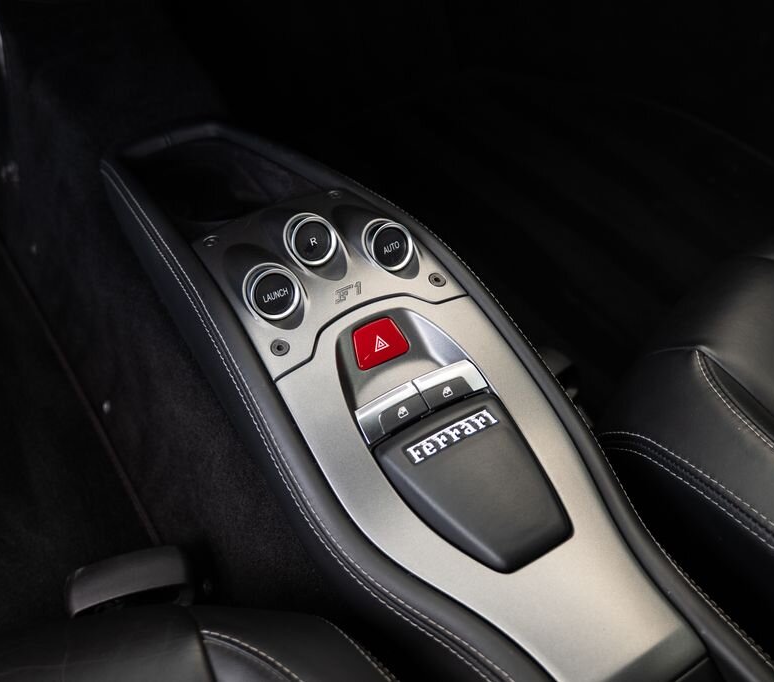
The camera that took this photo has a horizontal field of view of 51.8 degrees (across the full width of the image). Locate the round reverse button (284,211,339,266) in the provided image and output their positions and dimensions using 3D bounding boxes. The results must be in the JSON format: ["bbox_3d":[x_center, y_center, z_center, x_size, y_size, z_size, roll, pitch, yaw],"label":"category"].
[{"bbox_3d":[-0.055,-0.071,0.563,0.036,0.036,0.017,-24,17,-19],"label":"round reverse button"}]

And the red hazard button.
[{"bbox_3d":[-0.004,0.002,0.530,0.036,0.026,0.010,-24,11,-19],"label":"red hazard button"}]

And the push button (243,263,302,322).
[{"bbox_3d":[-0.078,-0.033,0.540,0.036,0.036,0.017,-24,17,-19],"label":"push button"}]

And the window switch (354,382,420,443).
[{"bbox_3d":[0.004,0.046,0.488,0.042,0.012,0.025,-24,58,-17],"label":"window switch"}]

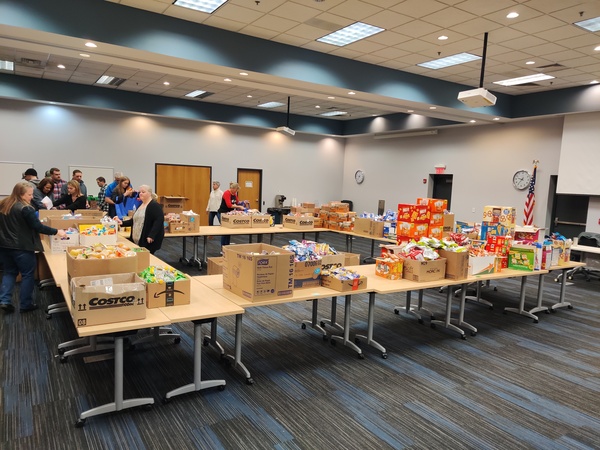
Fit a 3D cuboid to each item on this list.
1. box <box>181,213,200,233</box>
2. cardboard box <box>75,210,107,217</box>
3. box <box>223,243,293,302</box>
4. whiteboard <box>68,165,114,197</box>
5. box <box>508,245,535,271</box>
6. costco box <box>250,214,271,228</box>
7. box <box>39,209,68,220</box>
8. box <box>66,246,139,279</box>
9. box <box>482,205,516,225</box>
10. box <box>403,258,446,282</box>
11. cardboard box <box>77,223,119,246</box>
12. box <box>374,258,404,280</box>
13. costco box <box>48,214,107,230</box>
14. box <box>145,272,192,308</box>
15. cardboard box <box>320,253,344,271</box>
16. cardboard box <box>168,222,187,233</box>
[{"bbox_3d":[-2.098,-0.033,9.006,0.220,0.315,0.420,0,6,-28],"label":"box"},{"bbox_3d":[-3.604,-0.036,7.949,0.470,0.390,0.420,-1,6,-32],"label":"cardboard box"},{"bbox_3d":[-0.374,0.417,4.220,0.408,0.395,0.550,-1,6,-36],"label":"box"},{"bbox_3d":[-6.040,-1.217,13.609,1.220,0.905,0.030,-1,6,-32],"label":"whiteboard"},{"bbox_3d":[2.889,0.438,6.059,0.275,0.278,0.210,6,6,35],"label":"box"},{"bbox_3d":[-0.981,-0.110,10.585,0.467,0.290,0.430,-1,7,-36],"label":"costco box"},{"bbox_3d":[-3.974,-0.028,7.598,0.410,0.410,0.380,-1,6,-34],"label":"box"},{"bbox_3d":[-1.653,0.415,3.889,0.440,0.390,0.620,-1,6,-32],"label":"box"},{"bbox_3d":[3.047,-0.130,7.135,0.130,0.277,0.460,-1,6,-32],"label":"box"},{"bbox_3d":[1.426,0.496,5.286,0.465,0.232,0.235,-1,6,-32],"label":"box"},{"bbox_3d":[-2.703,0.160,6.235,0.460,0.360,0.300,-1,6,-32],"label":"cardboard box"},{"bbox_3d":[1.040,0.517,5.449,0.181,0.203,0.237,-1,6,-34],"label":"box"},{"bbox_3d":[-3.081,0.108,6.443,0.643,0.390,0.420,-1,6,-32],"label":"costco box"},{"bbox_3d":[-1.113,0.524,3.821,0.328,0.197,0.380,-1,6,-32],"label":"box"},{"bbox_3d":[0.184,0.450,5.315,0.480,0.280,0.420,-2,7,-40],"label":"cardboard box"},{"bbox_3d":[-2.302,0.052,8.773,0.290,0.170,0.320,-1,6,-30],"label":"cardboard box"}]

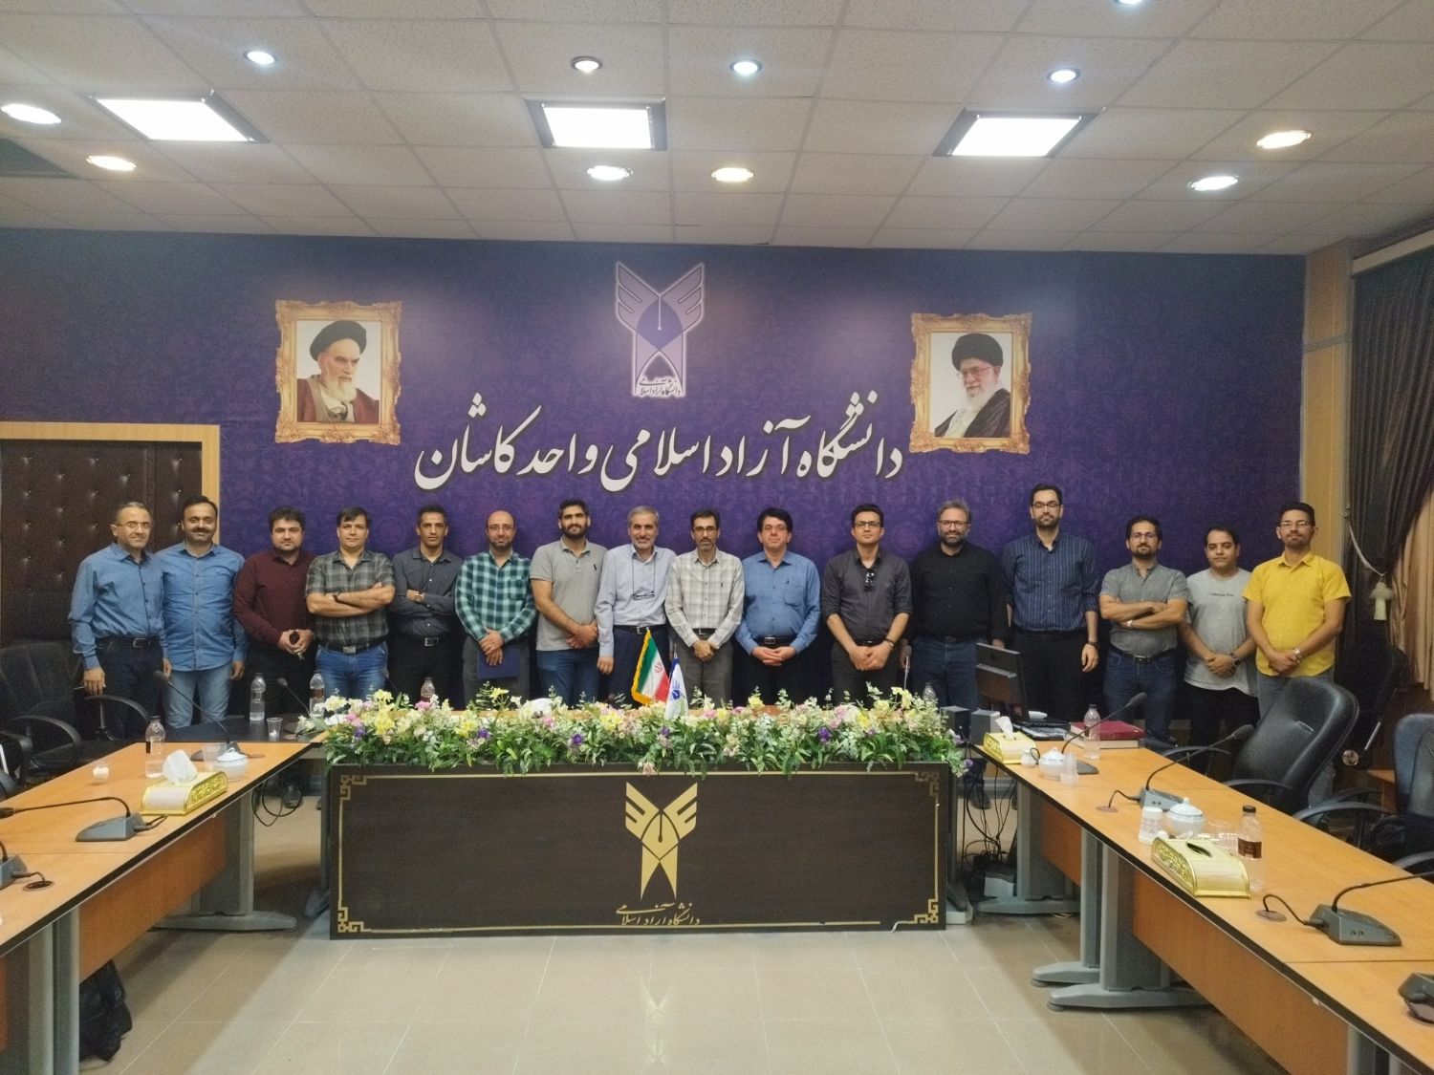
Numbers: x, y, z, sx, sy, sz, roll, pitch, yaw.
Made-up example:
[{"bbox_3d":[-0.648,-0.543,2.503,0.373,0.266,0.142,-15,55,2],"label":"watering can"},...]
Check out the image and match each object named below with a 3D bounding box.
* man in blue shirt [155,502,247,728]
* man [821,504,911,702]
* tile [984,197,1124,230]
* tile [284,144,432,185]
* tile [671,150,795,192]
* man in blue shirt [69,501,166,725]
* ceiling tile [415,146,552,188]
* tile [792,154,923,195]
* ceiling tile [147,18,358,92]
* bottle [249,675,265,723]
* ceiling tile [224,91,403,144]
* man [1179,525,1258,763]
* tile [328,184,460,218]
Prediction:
[{"bbox_3d":[-2.970,0.651,5.727,0.510,1.778,0.300,0,2,-19],"label":"man in blue shirt"},{"bbox_3d":[0.894,0.696,6.010,0.540,1.804,0.340,1,1,2],"label":"man"},{"bbox_3d":[1.887,-1.814,5.569,0.600,0.020,0.600,0,1,-2],"label":"tile"},{"bbox_3d":[-1.726,-1.829,4.865,0.600,0.020,0.600,1,2,-2],"label":"tile"},{"bbox_3d":[0.081,-1.798,4.880,0.600,0.020,0.600,1,1,-2],"label":"tile"},{"bbox_3d":[-3.357,0.678,5.586,0.310,1.765,0.490,2,2,43],"label":"man in blue shirt"},{"bbox_3d":[-1.131,-1.829,4.899,0.600,0.020,0.600,0,1,-2],"label":"ceiling tile"},{"bbox_3d":[0.669,-1.775,4.847,0.595,0.020,0.590,1,1,-2],"label":"tile"},{"bbox_3d":[-1.690,-1.791,3.667,0.600,0.020,0.600,1,1,-2],"label":"ceiling tile"},{"bbox_3d":[-2.112,0.733,4.594,0.068,0.225,0.068,0,1,-2],"label":"bottle"},{"bbox_3d":[-1.684,-1.784,4.197,0.595,0.020,0.590,1,1,-2],"label":"ceiling tile"},{"bbox_3d":[2.969,0.789,5.897,0.510,1.717,0.310,1,1,17],"label":"man"},{"bbox_3d":[-1.718,-1.811,5.355,0.595,0.020,0.590,1,1,-2],"label":"tile"}]

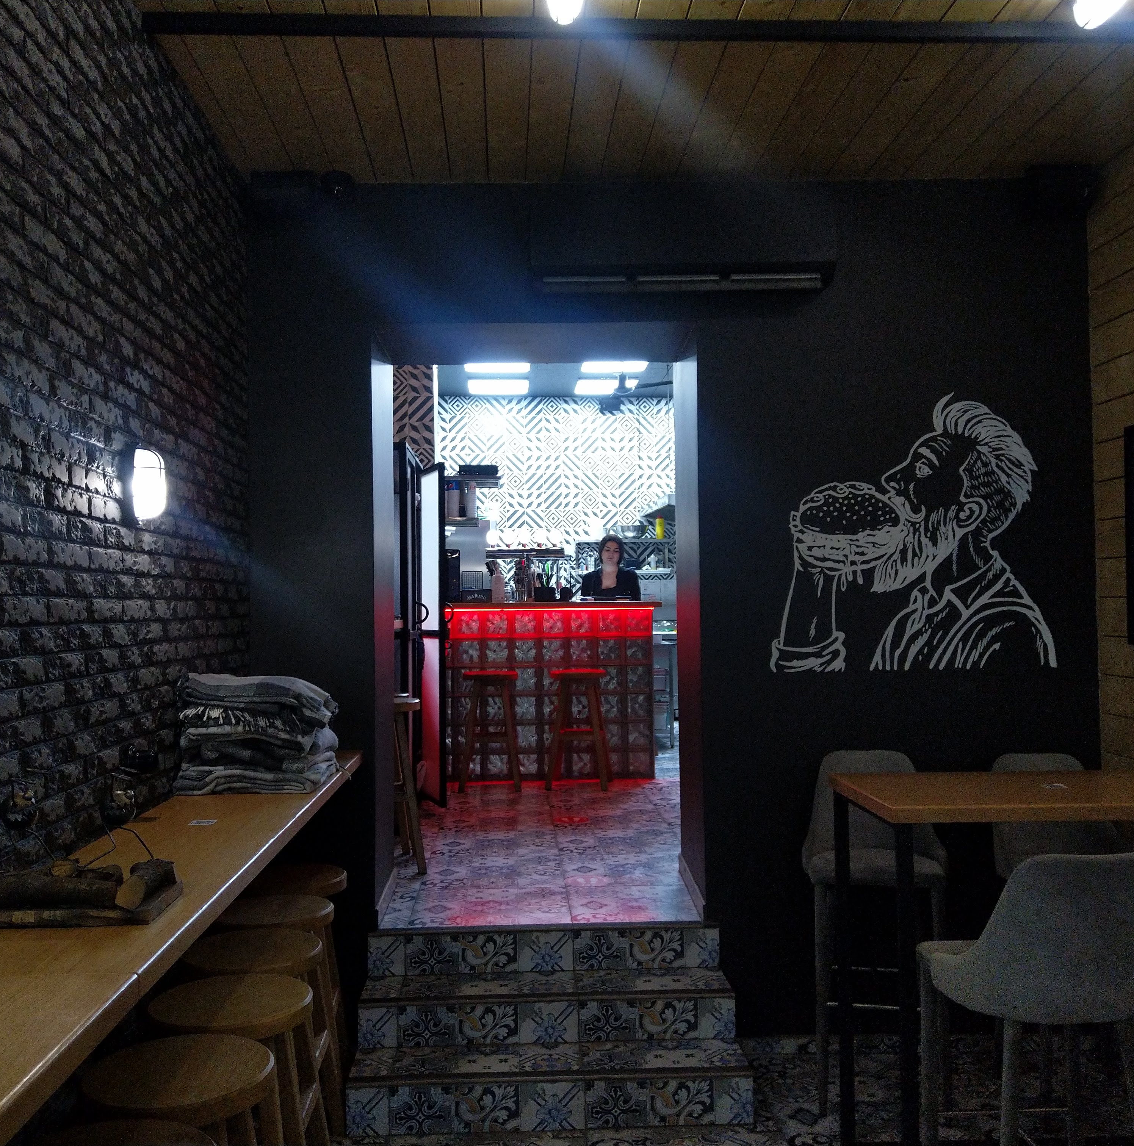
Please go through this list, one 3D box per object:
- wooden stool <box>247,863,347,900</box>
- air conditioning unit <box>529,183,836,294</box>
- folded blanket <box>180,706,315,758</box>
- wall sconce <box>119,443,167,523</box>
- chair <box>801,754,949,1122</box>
[{"bbox_3d":[-0.880,1.358,3.560,0.377,0.762,0.377,0,-2,-3],"label":"wooden stool"},{"bbox_3d":[0.396,-1.181,3.918,1.032,0.327,0.228,0,-2,-3],"label":"air conditioning unit"},{"bbox_3d":[-0.899,0.446,3.188,0.357,0.124,0.337,0,-2,-3],"label":"folded blanket"},{"bbox_3d":[-1.022,-0.217,2.688,0.085,0.200,0.115,-1,-1,-3],"label":"wall sconce"},{"bbox_3d":[1.044,1.179,3.740,0.466,1.091,0.476,-1,-2,9],"label":"chair"}]

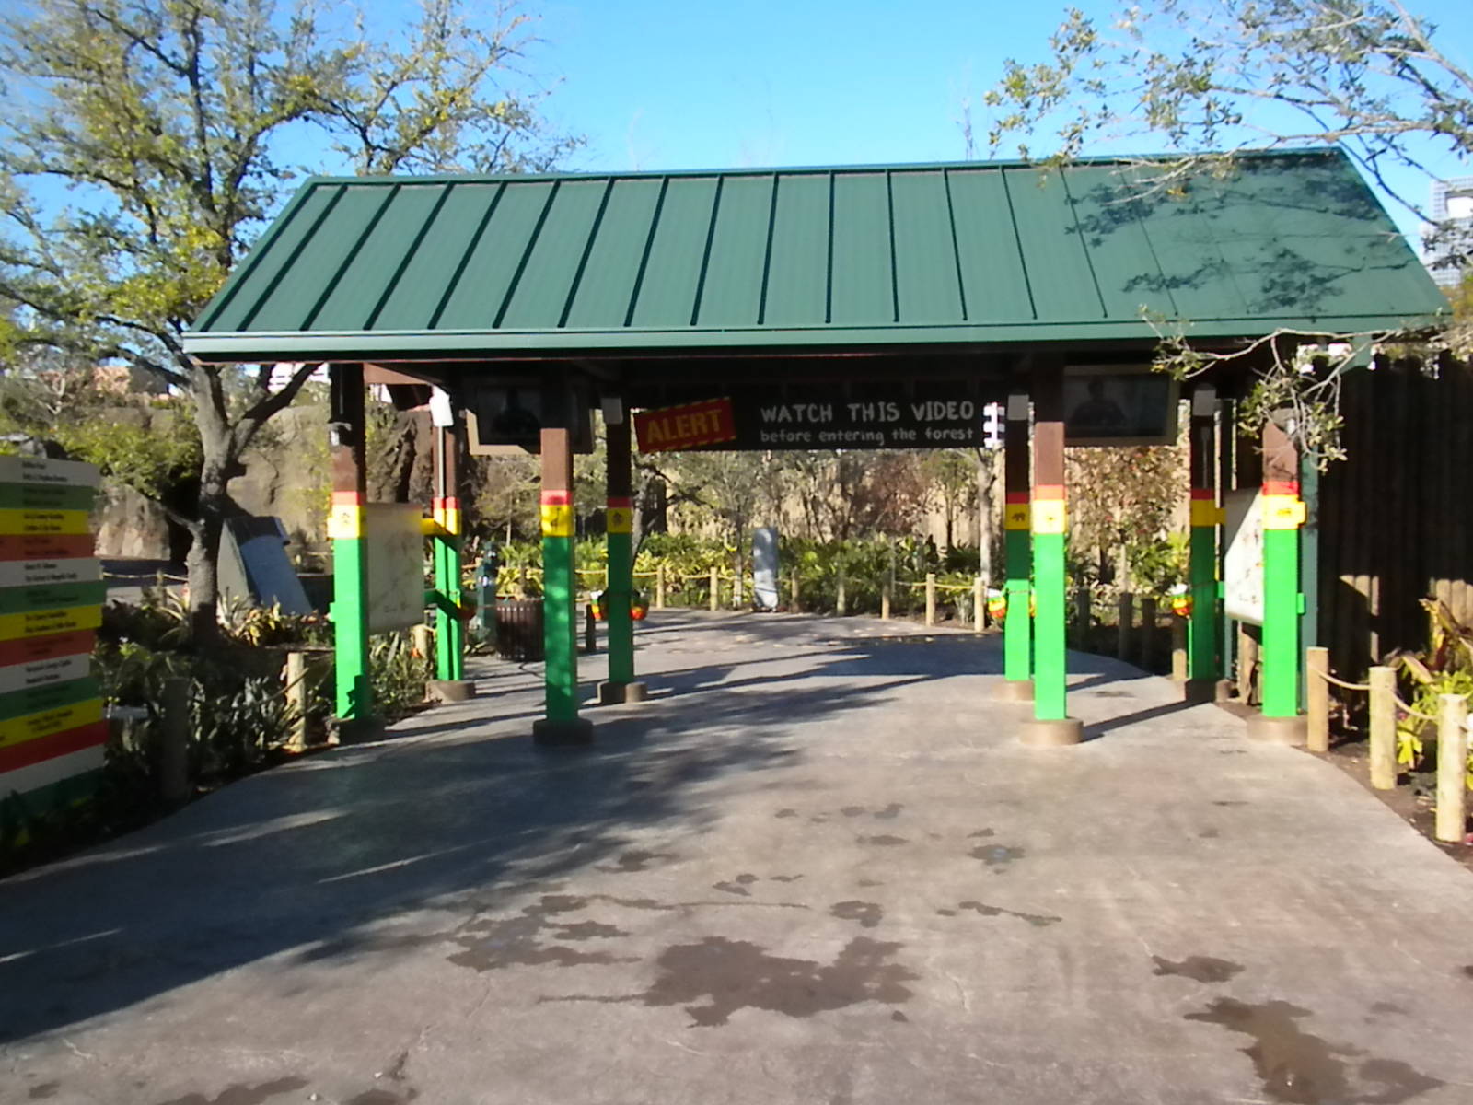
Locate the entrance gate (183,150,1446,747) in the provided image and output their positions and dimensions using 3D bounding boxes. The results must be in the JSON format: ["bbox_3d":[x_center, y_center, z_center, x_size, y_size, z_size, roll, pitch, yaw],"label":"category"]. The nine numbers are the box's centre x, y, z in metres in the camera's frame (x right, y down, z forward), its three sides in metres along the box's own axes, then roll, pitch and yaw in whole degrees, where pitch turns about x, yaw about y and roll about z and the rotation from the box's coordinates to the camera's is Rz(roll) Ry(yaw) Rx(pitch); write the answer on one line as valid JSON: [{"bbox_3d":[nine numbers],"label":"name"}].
[{"bbox_3d":[0.594,-0.895,12.682,8.297,4.443,4.707,-1,1,5],"label":"entrance gate"}]

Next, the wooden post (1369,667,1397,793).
[{"bbox_3d":[3.764,1.007,9.173,0.141,0.722,0.141,-1,1,5],"label":"wooden post"}]

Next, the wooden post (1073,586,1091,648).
[{"bbox_3d":[4.198,0.784,19.091,0.152,0.736,0.152,-1,1,5],"label":"wooden post"}]

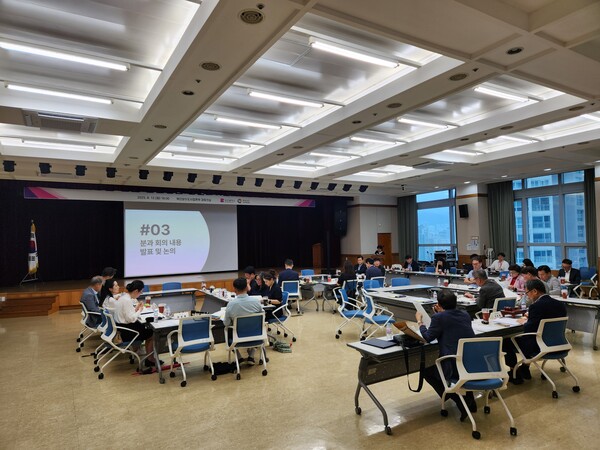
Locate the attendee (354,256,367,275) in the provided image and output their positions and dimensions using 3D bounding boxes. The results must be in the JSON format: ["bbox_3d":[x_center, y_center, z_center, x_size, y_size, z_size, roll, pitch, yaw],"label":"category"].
[{"bbox_3d":[1.801,1.558,11.645,0.500,1.220,0.750,-3,-3,31],"label":"attendee"}]

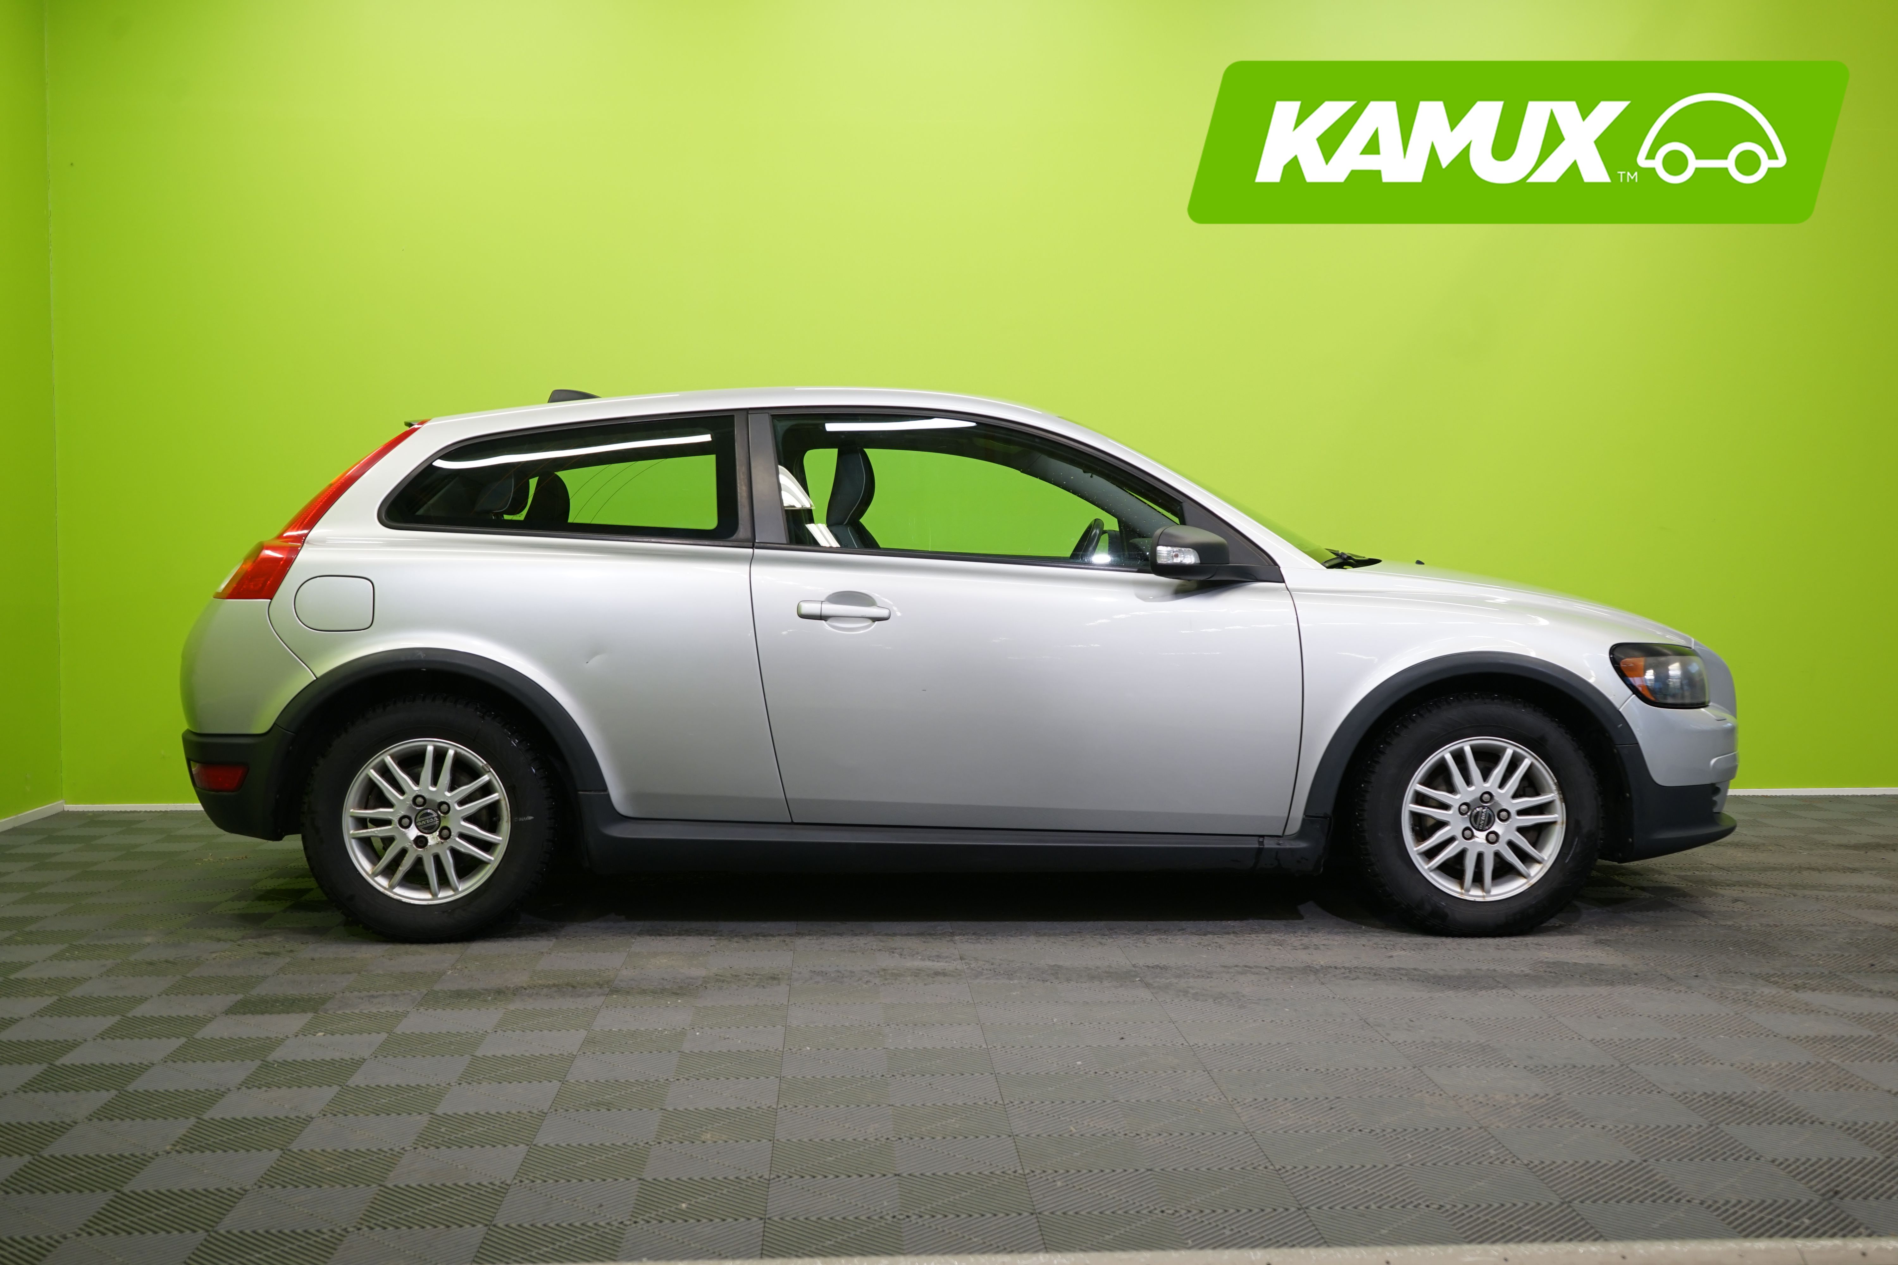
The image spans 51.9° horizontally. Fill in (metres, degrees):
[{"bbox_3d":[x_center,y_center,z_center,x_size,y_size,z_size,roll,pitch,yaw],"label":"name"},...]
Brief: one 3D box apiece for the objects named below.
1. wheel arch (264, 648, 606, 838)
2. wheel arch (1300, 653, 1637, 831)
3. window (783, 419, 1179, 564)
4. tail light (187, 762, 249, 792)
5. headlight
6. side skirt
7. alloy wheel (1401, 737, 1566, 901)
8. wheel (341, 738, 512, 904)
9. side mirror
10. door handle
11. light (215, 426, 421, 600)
[{"bbox_3d":[-1.270,0.274,4.856,0.838,0.472,0.120,0,3,-1],"label":"wheel arch"},{"bbox_3d":[1.297,0.273,4.913,0.850,0.450,0.120,0,3,-1],"label":"wheel arch"},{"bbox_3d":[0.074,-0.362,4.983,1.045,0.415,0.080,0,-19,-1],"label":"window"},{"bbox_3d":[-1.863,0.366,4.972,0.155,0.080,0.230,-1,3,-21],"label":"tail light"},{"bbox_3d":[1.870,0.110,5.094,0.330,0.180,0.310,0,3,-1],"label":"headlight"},{"bbox_3d":[0.012,0.502,4.915,1.865,0.213,0.120,0,3,-1],"label":"side skirt"},{"bbox_3d":[1.343,0.466,4.983,0.418,0.418,0.175,0,3,-1],"label":"alloy wheel"},{"bbox_3d":[-1.297,0.467,4.924,0.418,0.418,0.175,0,3,-1],"label":"wheel"},{"bbox_3d":[0.587,-0.197,4.787,0.190,0.140,0.215,0,3,-1],"label":"side mirror"},{"bbox_3d":[-0.259,-0.054,4.831,0.235,0.056,0.050,0,3,-1],"label":"door handle"},{"bbox_3d":[-1.633,-0.307,4.978,0.500,0.450,0.270,0,3,-1],"label":"light"}]

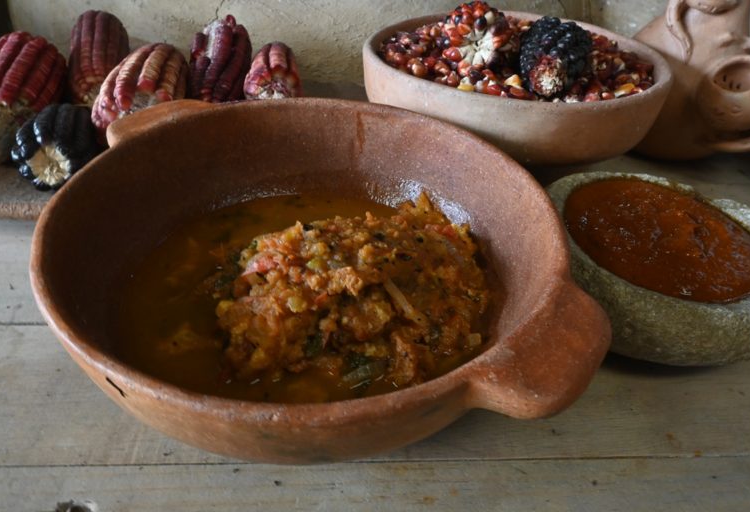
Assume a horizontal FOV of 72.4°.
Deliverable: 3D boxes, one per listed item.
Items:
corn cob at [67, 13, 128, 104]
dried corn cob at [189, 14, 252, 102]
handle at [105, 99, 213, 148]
[{"bbox_3d":[-0.248,-0.183,0.464,0.048,0.048,0.115,-13,51,-18],"label":"corn cob"},{"bbox_3d":[-0.139,-0.184,0.470,0.050,0.050,0.120,-3,47,-7],"label":"dried corn cob"},{"bbox_3d":[-0.139,-0.091,0.335,0.036,0.023,0.080,32,49,28],"label":"handle"}]

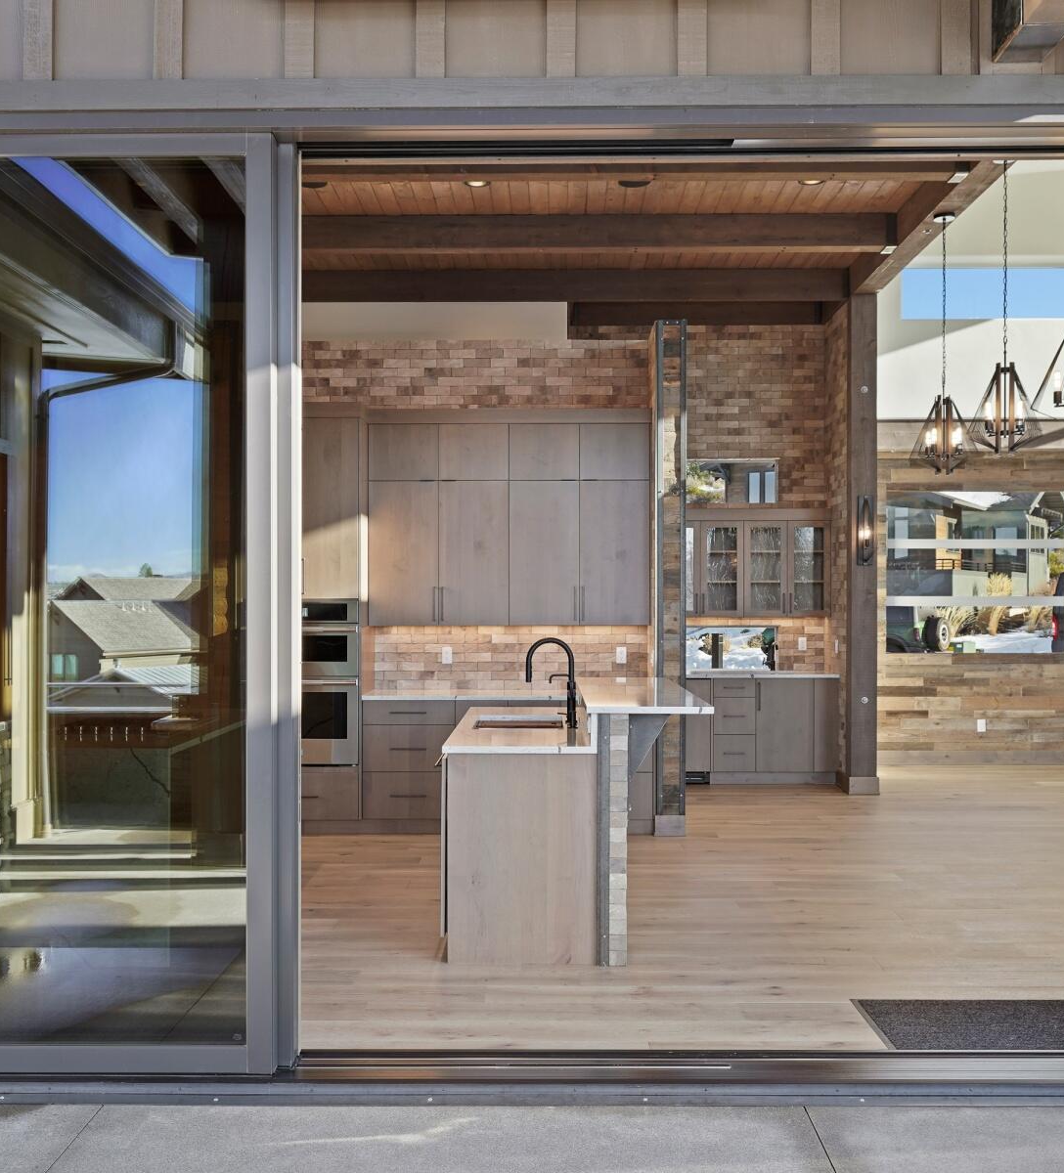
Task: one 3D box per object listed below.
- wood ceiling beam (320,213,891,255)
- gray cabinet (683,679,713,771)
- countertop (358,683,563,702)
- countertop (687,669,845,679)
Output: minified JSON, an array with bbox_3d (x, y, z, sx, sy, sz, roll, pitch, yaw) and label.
[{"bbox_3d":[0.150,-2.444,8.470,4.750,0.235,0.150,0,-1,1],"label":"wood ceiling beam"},{"bbox_3d":[1.291,1.153,10.360,0.380,0.760,0.580,0,-1,1],"label":"gray cabinet"},{"bbox_3d":[-0.150,0.706,7.940,1.800,0.033,0.630,0,0,1],"label":"countertop"},{"bbox_3d":[1.806,0.751,10.365,1.470,0.033,0.630,0,-1,1],"label":"countertop"}]

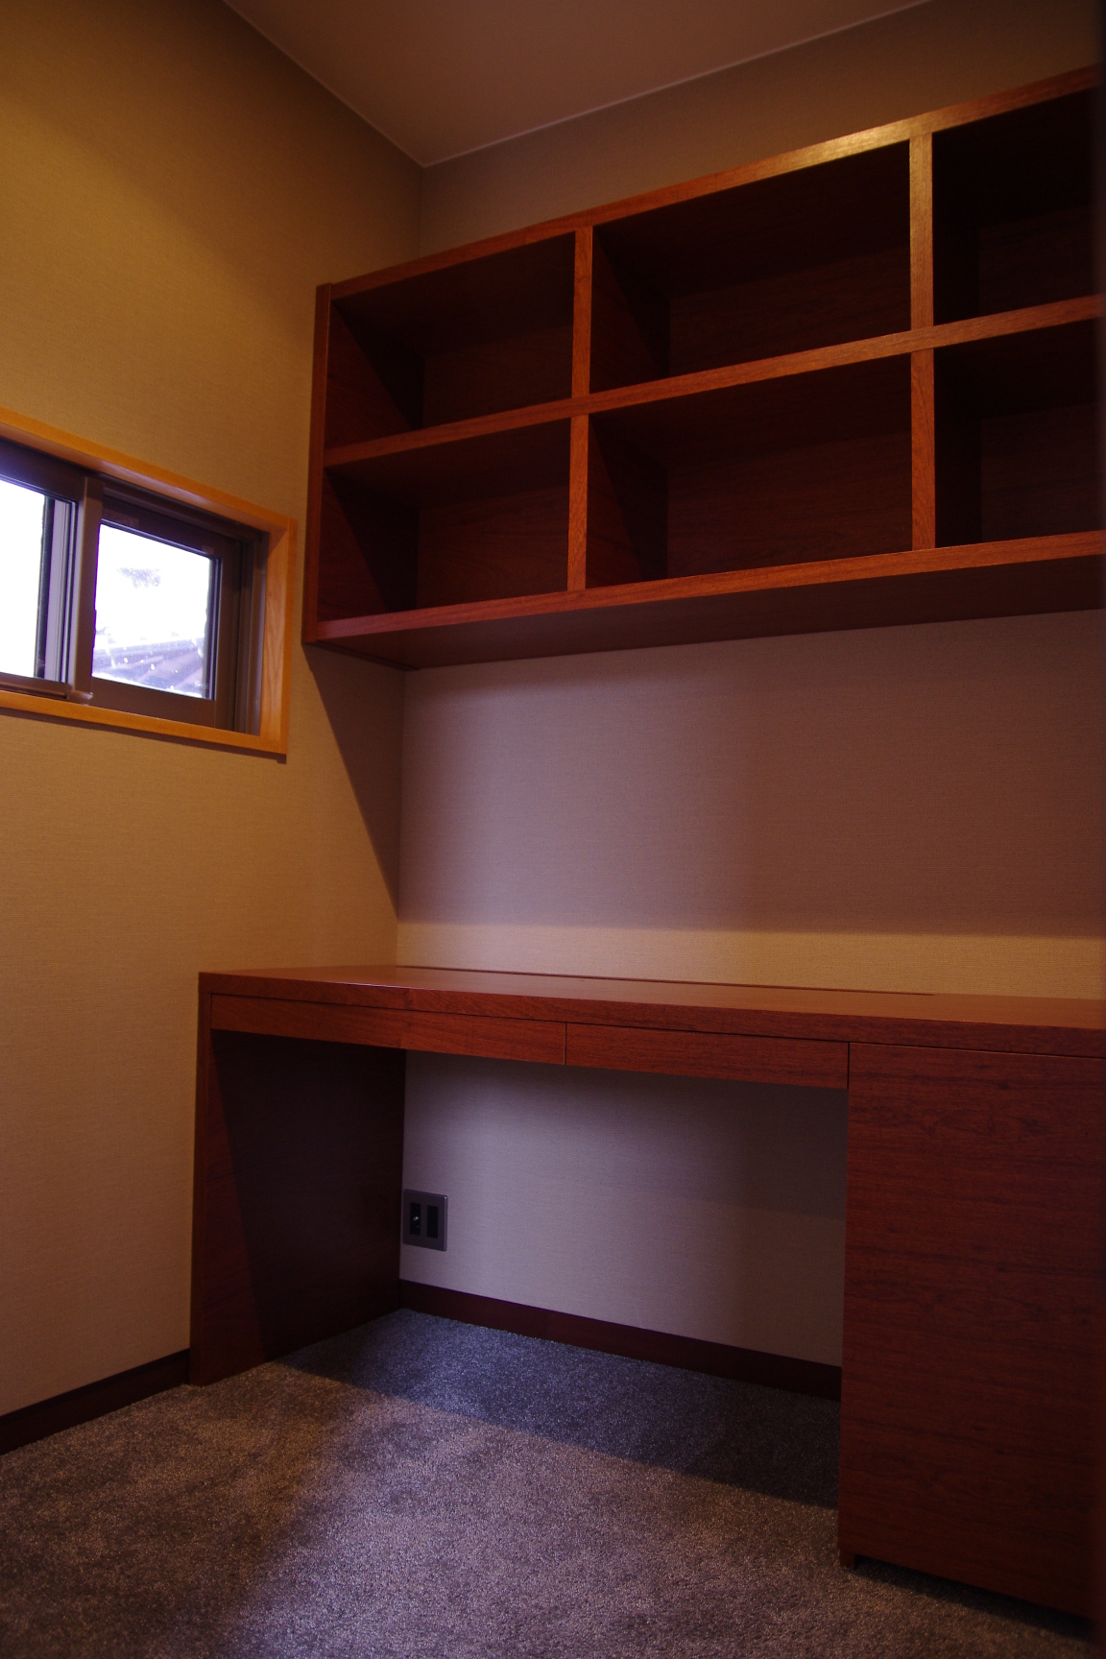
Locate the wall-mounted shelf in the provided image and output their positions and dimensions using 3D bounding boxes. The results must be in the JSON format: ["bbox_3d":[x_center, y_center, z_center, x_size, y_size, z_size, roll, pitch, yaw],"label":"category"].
[{"bbox_3d":[0.375,-0.751,2.267,1.800,0.738,0.351,-1,-4,29],"label":"wall-mounted shelf"}]

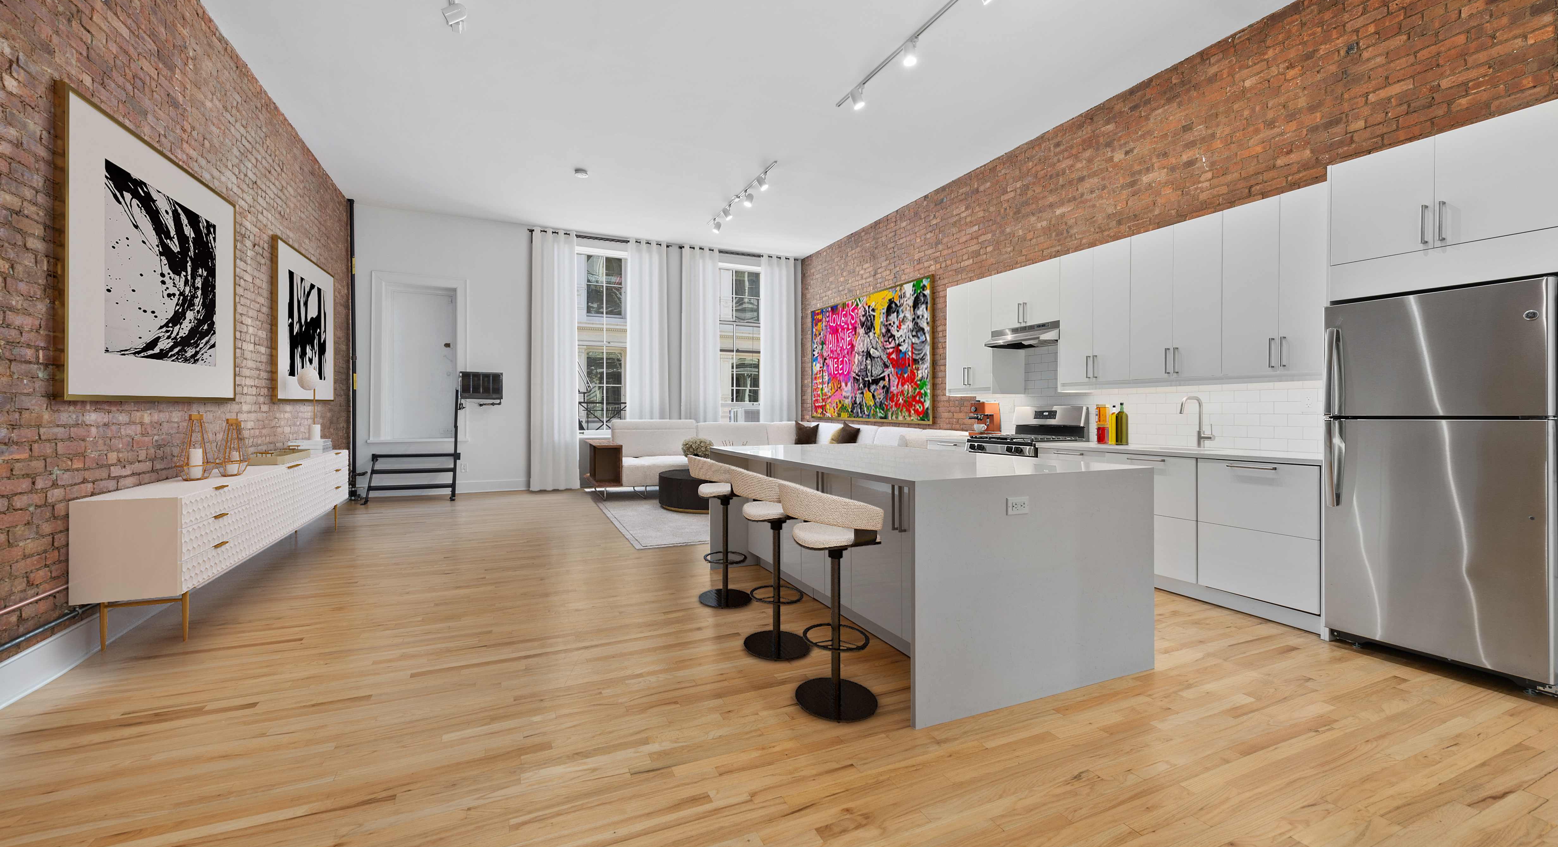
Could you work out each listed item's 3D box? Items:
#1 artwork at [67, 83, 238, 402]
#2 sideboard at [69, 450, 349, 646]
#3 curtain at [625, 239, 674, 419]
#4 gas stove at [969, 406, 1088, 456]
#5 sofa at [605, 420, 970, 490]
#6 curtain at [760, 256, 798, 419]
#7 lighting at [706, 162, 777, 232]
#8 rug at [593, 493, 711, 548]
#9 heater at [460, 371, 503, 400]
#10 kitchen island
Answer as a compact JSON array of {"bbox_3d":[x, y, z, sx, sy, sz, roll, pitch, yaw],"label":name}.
[{"bbox_3d":[-3.555,-0.829,3.521,0.042,1.410,1.850,0,1,-24],"label":"artwork"},{"bbox_3d":[-3.776,0.703,4.431,0.405,0.735,3.480,0,1,-24],"label":"sideboard"},{"bbox_3d":[-1.915,-0.851,8.871,0.660,3.630,0.120,0,1,-24],"label":"curtain"},{"bbox_3d":[2.137,0.469,5.280,0.690,1.241,0.765,0,1,-24],"label":"gas stove"},{"bbox_3d":[-0.262,0.508,7.709,3.460,1.020,4.250,0,1,-24],"label":"sofa"},{"bbox_3d":[-0.030,-0.925,10.225,0.670,3.780,0.130,0,1,-24],"label":"curtain"},{"bbox_3d":[-0.494,-2.573,7.128,0.180,0.220,2.210,0,1,-24],"label":"lighting"},{"bbox_3d":[-0.678,1.016,7.388,2.770,0.015,3.770,0,1,-24],"label":"rug"},{"bbox_3d":[-3.877,-0.478,7.899,0.505,0.355,0.240,0,1,-24],"label":"heater"},{"bbox_3d":[0.594,0.644,3.576,1.312,0.909,2.440,0,1,-24],"label":"kitchen island"}]

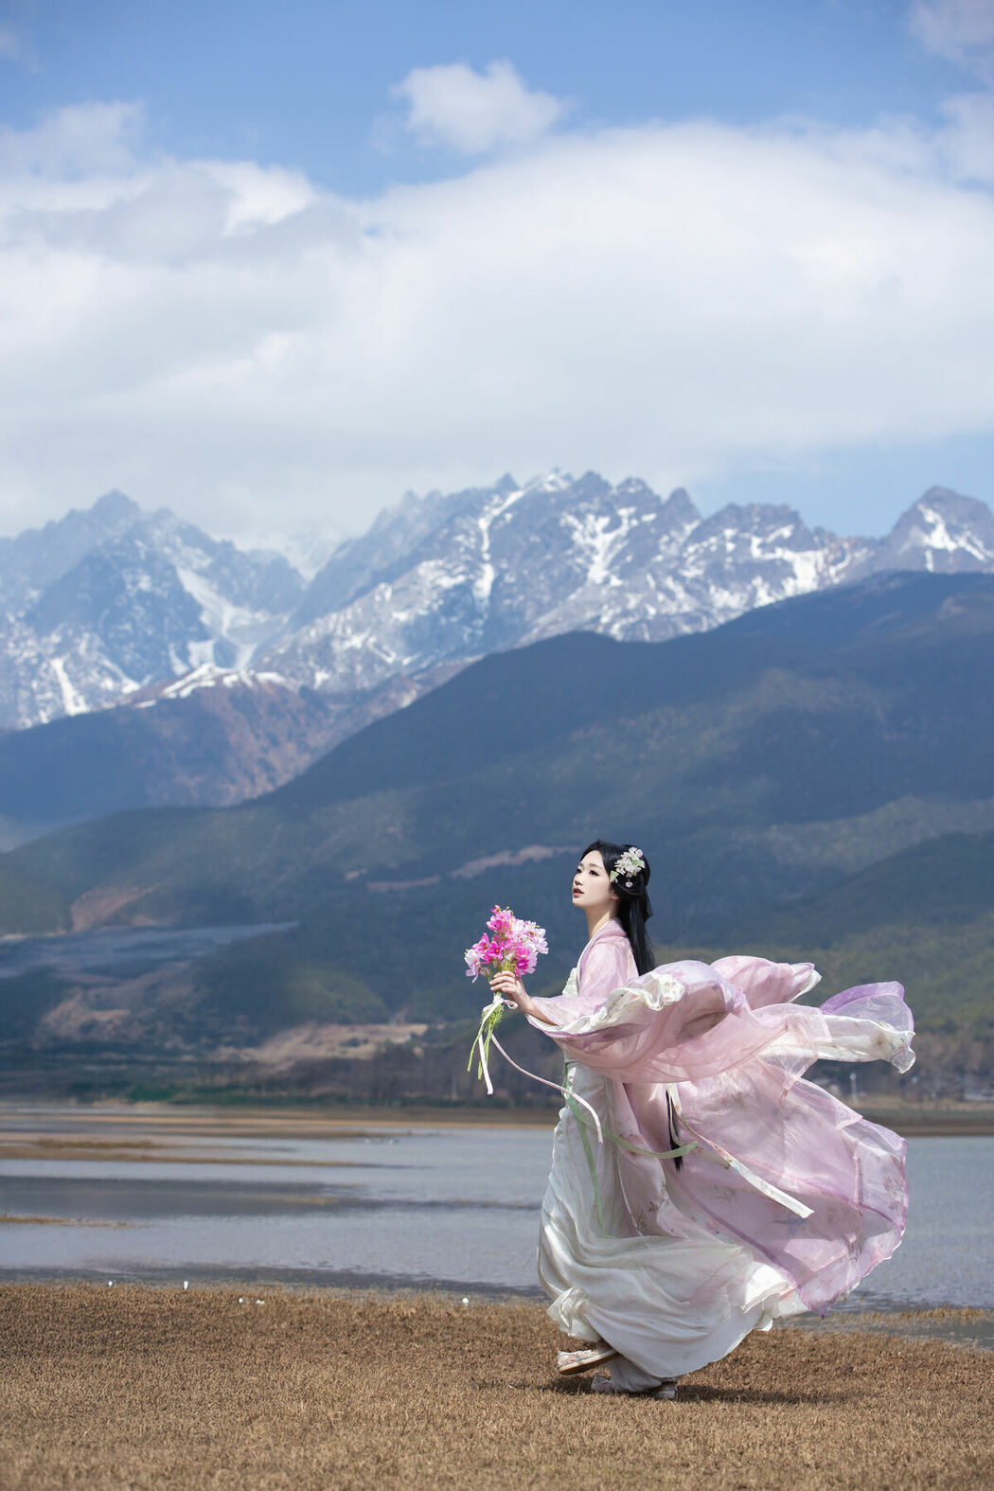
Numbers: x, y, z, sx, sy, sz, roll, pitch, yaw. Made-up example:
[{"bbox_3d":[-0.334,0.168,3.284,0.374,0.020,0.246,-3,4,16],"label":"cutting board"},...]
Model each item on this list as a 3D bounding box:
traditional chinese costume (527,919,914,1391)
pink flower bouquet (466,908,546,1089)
[{"bbox_3d":[0.658,1.194,10.350,1.050,1.300,0.720,1,-6,-11],"label":"traditional chinese costume"},{"bbox_3d":[0.027,0.735,10.300,0.230,0.520,0.210,6,-6,11],"label":"pink flower bouquet"}]

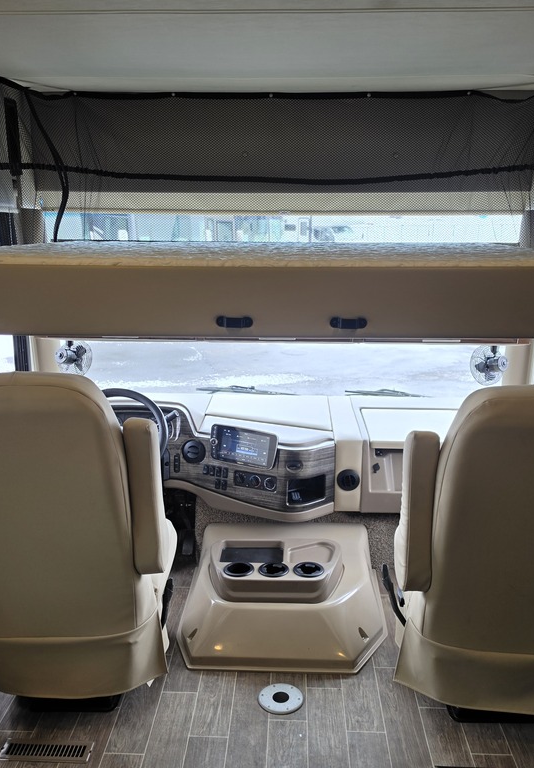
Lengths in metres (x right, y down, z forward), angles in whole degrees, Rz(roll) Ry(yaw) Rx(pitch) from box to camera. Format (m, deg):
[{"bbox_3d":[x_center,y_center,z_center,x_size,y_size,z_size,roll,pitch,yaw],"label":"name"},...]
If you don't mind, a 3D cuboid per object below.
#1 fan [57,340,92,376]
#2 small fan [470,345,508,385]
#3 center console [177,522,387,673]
[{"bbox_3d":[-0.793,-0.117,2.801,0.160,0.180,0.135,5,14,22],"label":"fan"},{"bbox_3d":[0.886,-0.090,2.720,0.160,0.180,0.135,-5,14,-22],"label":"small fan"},{"bbox_3d":[0.067,0.795,2.766,0.820,0.320,0.740,1,13,2],"label":"center console"}]

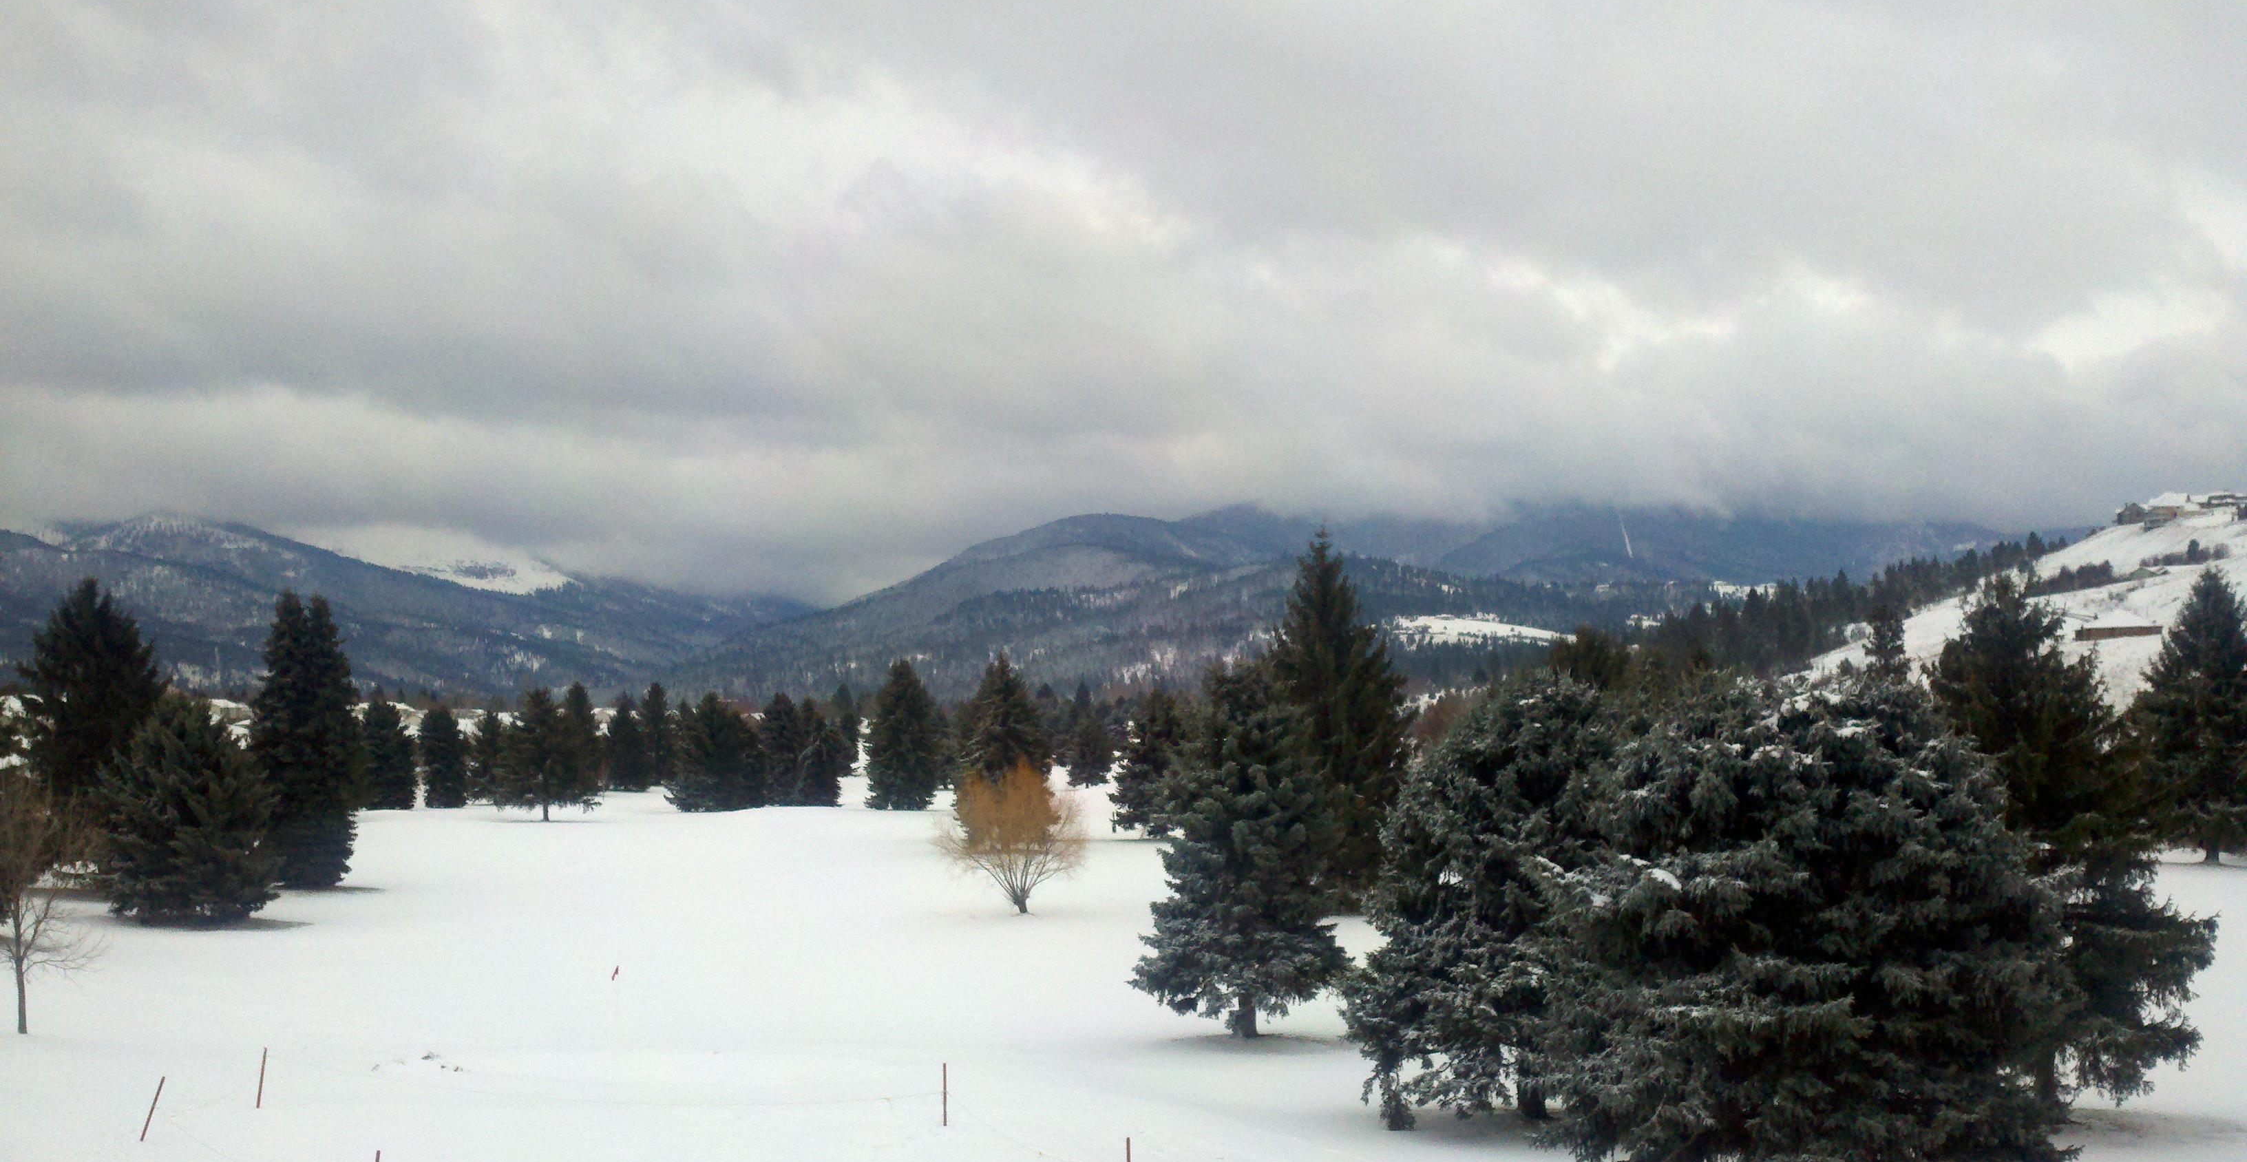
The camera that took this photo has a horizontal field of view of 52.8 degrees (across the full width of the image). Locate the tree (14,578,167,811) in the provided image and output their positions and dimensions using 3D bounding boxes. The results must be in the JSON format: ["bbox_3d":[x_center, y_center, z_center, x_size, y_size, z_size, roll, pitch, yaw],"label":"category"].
[{"bbox_3d":[-39.462,5.547,86.802,6.106,11.309,6.106,1,-3,-24],"label":"tree"}]

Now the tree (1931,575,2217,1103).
[{"bbox_3d":[18.560,5.161,45.753,6.840,10.580,6.840,0,-3,0],"label":"tree"}]

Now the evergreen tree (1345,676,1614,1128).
[{"bbox_3d":[7.795,6.091,43.473,7.180,8.500,7.180,0,-3,0],"label":"evergreen tree"}]

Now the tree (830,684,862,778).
[{"bbox_3d":[-21.756,11.681,176.749,2.880,7.337,2.880,0,-3,-7],"label":"tree"}]

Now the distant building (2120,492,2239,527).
[{"bbox_3d":[247.032,-16.625,530.000,27.000,8.000,15.000,-2,-3,34],"label":"distant building"}]

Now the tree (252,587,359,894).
[{"bbox_3d":[-34.988,6.733,97.205,4.760,12.500,4.760,0,-3,0],"label":"tree"}]

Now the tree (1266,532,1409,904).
[{"bbox_3d":[7.965,5.328,88.592,6.880,14.460,6.880,0,-3,0],"label":"tree"}]

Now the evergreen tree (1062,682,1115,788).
[{"bbox_3d":[-3.202,13.335,196.989,4.740,9.120,4.740,0,-3,0],"label":"evergreen tree"}]

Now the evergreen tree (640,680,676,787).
[{"bbox_3d":[-41.215,13.520,200.935,3.590,9.130,3.590,0,-3,0],"label":"evergreen tree"}]

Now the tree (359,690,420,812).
[{"bbox_3d":[-43.006,9.862,132.459,3.707,6.892,3.707,1,-3,-18],"label":"tree"}]

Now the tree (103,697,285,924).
[{"bbox_3d":[-33.988,8.206,82.734,6.560,8.140,6.560,0,-3,0],"label":"tree"}]

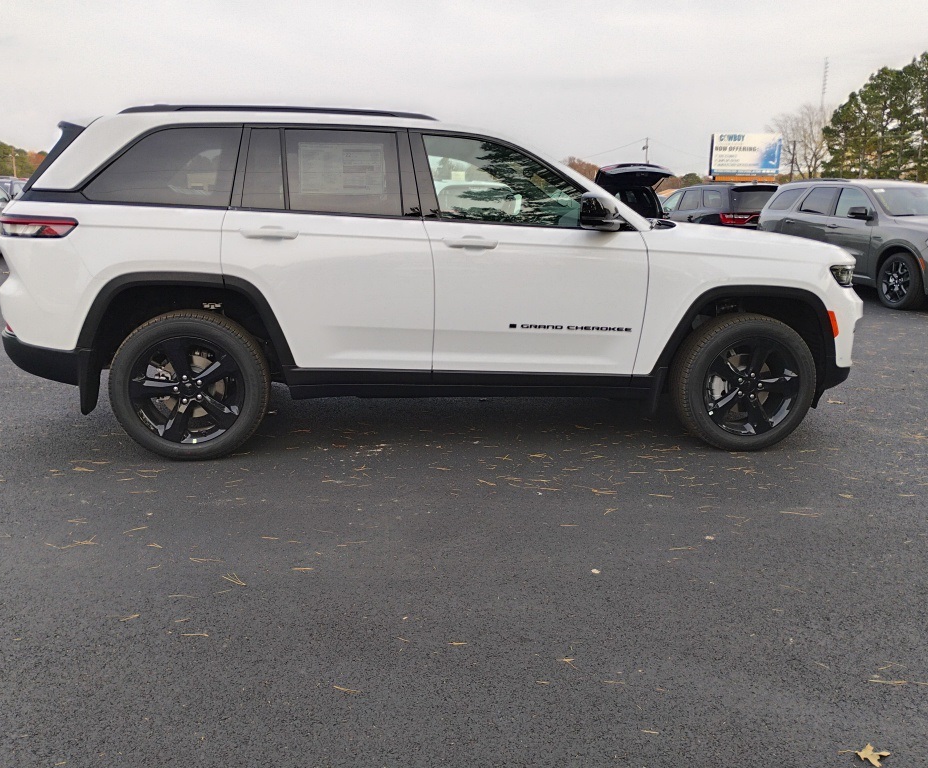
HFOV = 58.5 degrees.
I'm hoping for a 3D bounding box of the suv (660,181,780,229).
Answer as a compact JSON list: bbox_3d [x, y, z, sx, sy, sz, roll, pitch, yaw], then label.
[{"bbox_3d":[5.683,-3.648,18.945,1.970,1.800,5.080,-1,12,-9],"label":"suv"}]

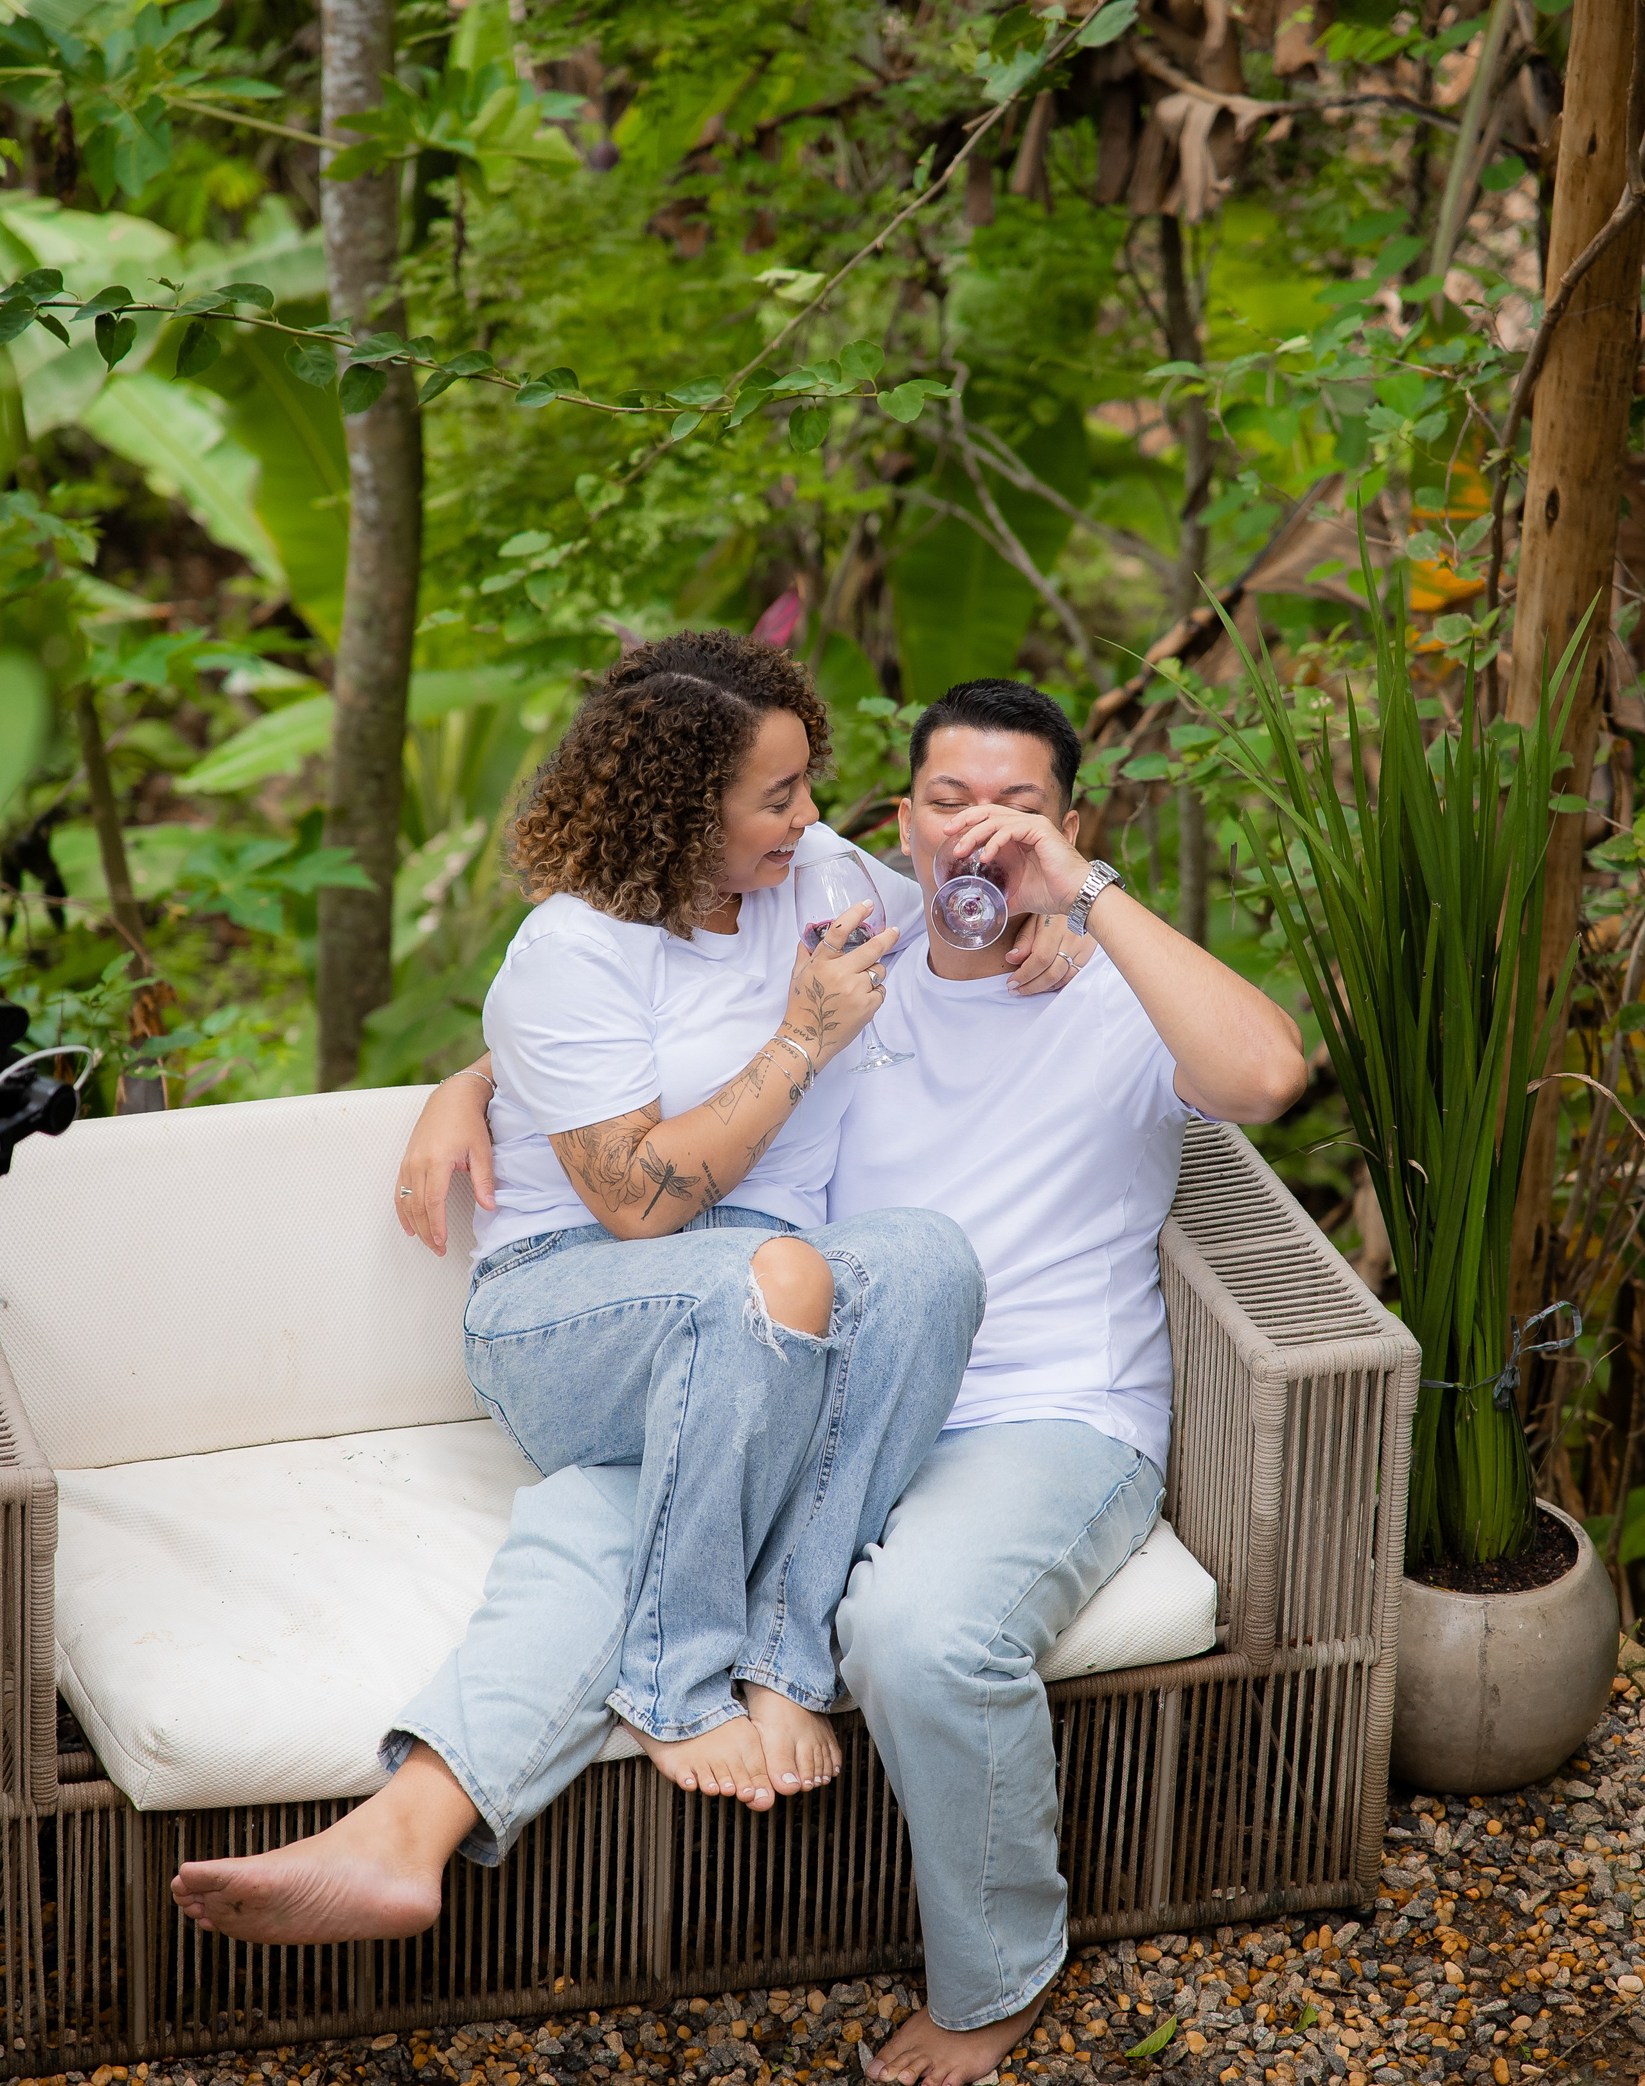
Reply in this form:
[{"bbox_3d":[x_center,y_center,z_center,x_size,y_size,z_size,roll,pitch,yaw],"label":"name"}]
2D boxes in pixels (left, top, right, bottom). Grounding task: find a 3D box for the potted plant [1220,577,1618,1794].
[{"bbox_3d":[0.607,0.150,5.856,0.480,1.310,0.420,2,24,0],"label":"potted plant"}]

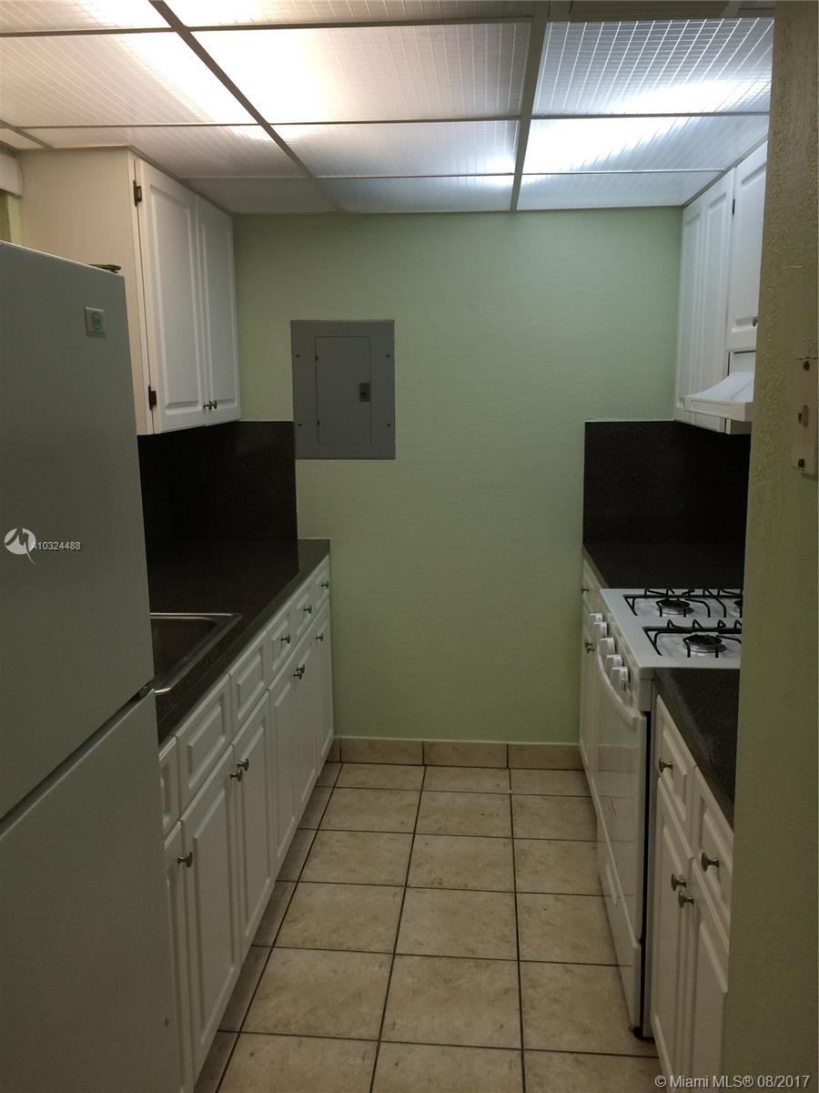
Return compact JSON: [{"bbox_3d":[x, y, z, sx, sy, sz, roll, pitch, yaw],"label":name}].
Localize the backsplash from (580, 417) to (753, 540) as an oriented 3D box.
[{"bbox_3d":[0.961,-0.231,3.366,0.634,0.452,0.023,1,10,5],"label":"backsplash"}]

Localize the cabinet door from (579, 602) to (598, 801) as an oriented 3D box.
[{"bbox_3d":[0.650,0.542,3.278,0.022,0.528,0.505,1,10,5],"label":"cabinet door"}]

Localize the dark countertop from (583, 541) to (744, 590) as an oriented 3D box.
[{"bbox_3d":[0.930,0.084,3.038,0.631,0.051,0.777,1,10,5],"label":"dark countertop"}]

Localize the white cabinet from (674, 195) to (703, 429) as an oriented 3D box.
[{"bbox_3d":[1.105,-0.792,3.094,0.312,0.737,0.325,1,10,5],"label":"white cabinet"}]

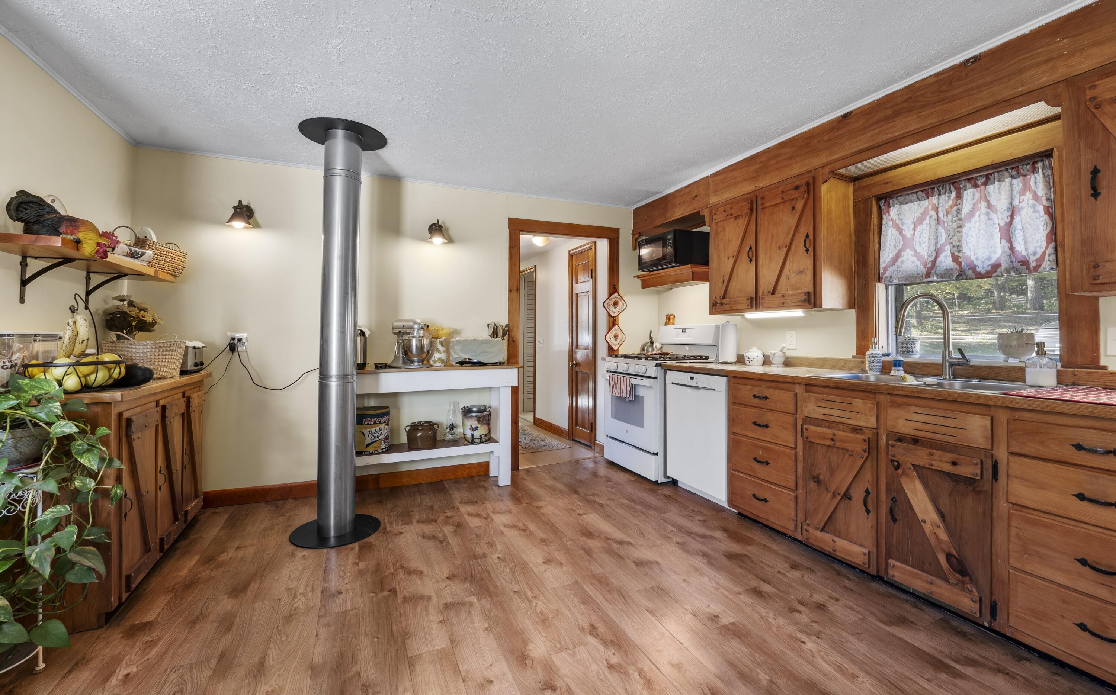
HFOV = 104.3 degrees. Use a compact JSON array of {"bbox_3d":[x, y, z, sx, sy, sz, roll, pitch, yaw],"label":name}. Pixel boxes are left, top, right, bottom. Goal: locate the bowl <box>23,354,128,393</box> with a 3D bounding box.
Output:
[{"bbox_3d":[-1.866,0.106,1.685,0.270,0.120,0.270,0,1,-25],"label":"bowl"}]

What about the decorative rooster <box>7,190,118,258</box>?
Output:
[{"bbox_3d":[-1.942,-0.476,1.704,0.305,0.225,0.150,-1,2,-28],"label":"decorative rooster"}]

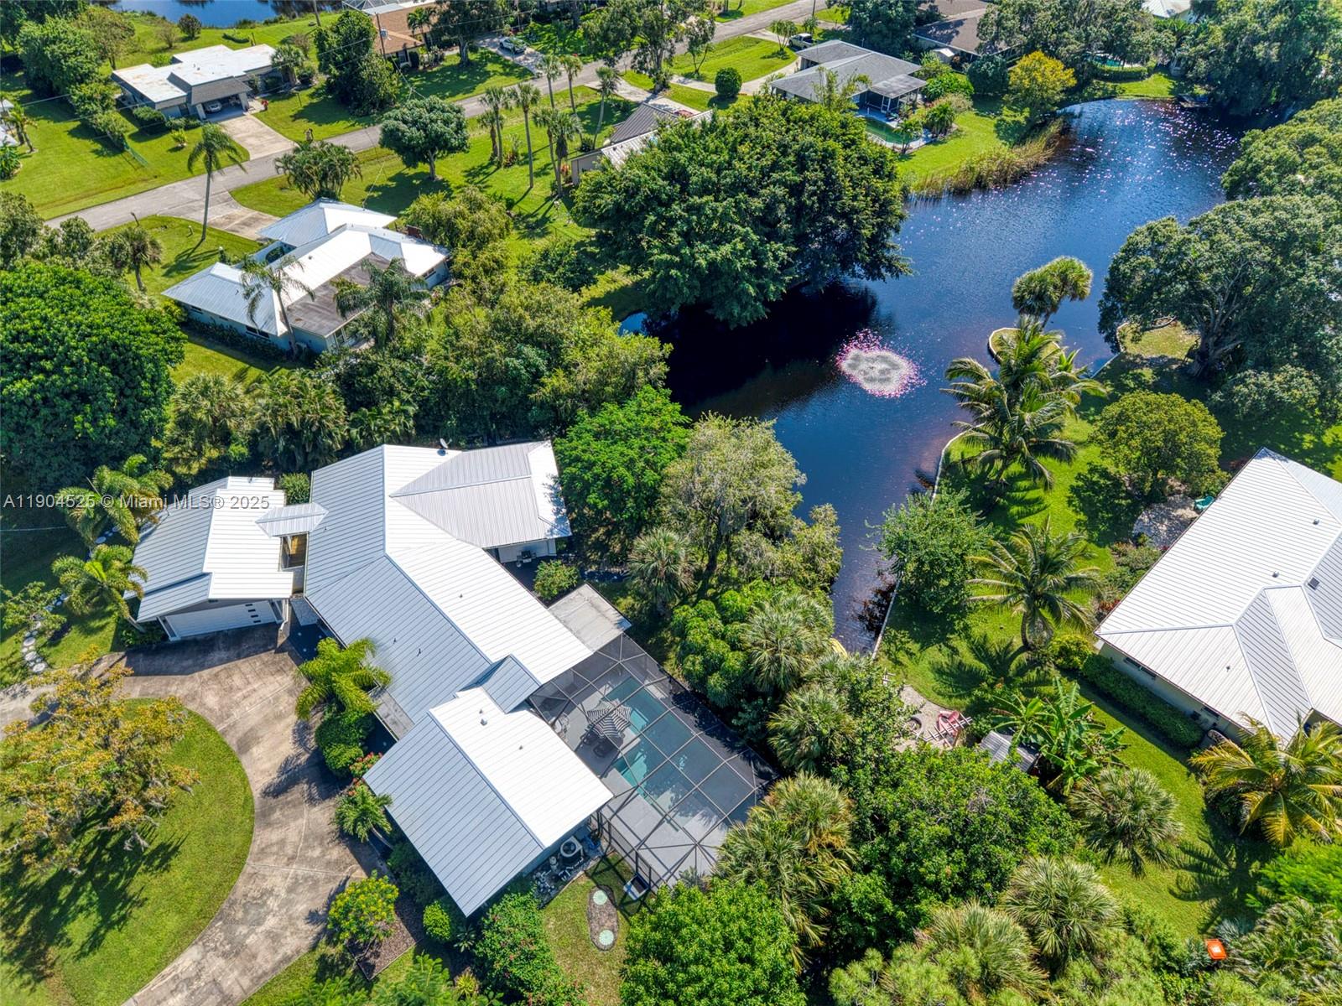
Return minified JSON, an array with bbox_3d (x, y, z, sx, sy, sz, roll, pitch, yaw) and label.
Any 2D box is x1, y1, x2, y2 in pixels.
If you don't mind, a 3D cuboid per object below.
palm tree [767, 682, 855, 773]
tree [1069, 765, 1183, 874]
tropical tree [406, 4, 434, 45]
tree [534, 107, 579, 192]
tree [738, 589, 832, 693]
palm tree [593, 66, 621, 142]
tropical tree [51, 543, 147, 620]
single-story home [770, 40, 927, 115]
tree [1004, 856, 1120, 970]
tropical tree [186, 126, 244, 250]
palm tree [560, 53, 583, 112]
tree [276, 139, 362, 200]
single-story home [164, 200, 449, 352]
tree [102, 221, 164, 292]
[{"bbox_3d":[6.990,12.666,48.530,4.500,6.600,4.500,2,44,0],"label":"palm tree"},{"bbox_3d":[21.349,15.844,44.719,5.100,6.600,5.100,1,45,0],"label":"tree"},{"bbox_3d":[-33.051,-63.493,124.137,3.400,5.430,3.400,1,45,0],"label":"tropical tree"},{"bbox_3d":[-11.563,-35.795,95.040,4.800,8.500,3.300,2,44,0],"label":"tree"},{"bbox_3d":[5.966,8.508,50.415,4.800,7.400,4.600,2,44,0],"label":"tree"},{"bbox_3d":[-7.124,-43.115,102.826,3.200,8.400,2.900,2,44,0],"label":"palm tree"},{"bbox_3d":[-32.899,5.555,54.880,4.900,6.100,4.800,2,44,0],"label":"tropical tree"},{"bbox_3d":[22.257,-55.022,120.508,19.800,4.300,18.200,-33,54,-31],"label":"single-story home"},{"bbox_3d":[17.042,18.910,41.618,4.900,6.600,4.900,1,45,0],"label":"tree"},{"bbox_3d":[-43.032,-30.367,88.642,5.400,10.200,5.000,2,44,0],"label":"tropical tree"},{"bbox_3d":[-10.774,-44.470,103.262,2.750,9.600,2.700,2,44,0],"label":"palm tree"},{"bbox_3d":[-35.476,-33.391,93.624,8.300,6.090,8.300,1,45,0],"label":"tree"},{"bbox_3d":[-30.862,-20.509,82.015,17.600,4.400,19.400,21,49,19],"label":"single-story home"},{"bbox_3d":[-46.668,-21.060,81.006,4.800,6.390,4.800,1,45,0],"label":"tree"}]

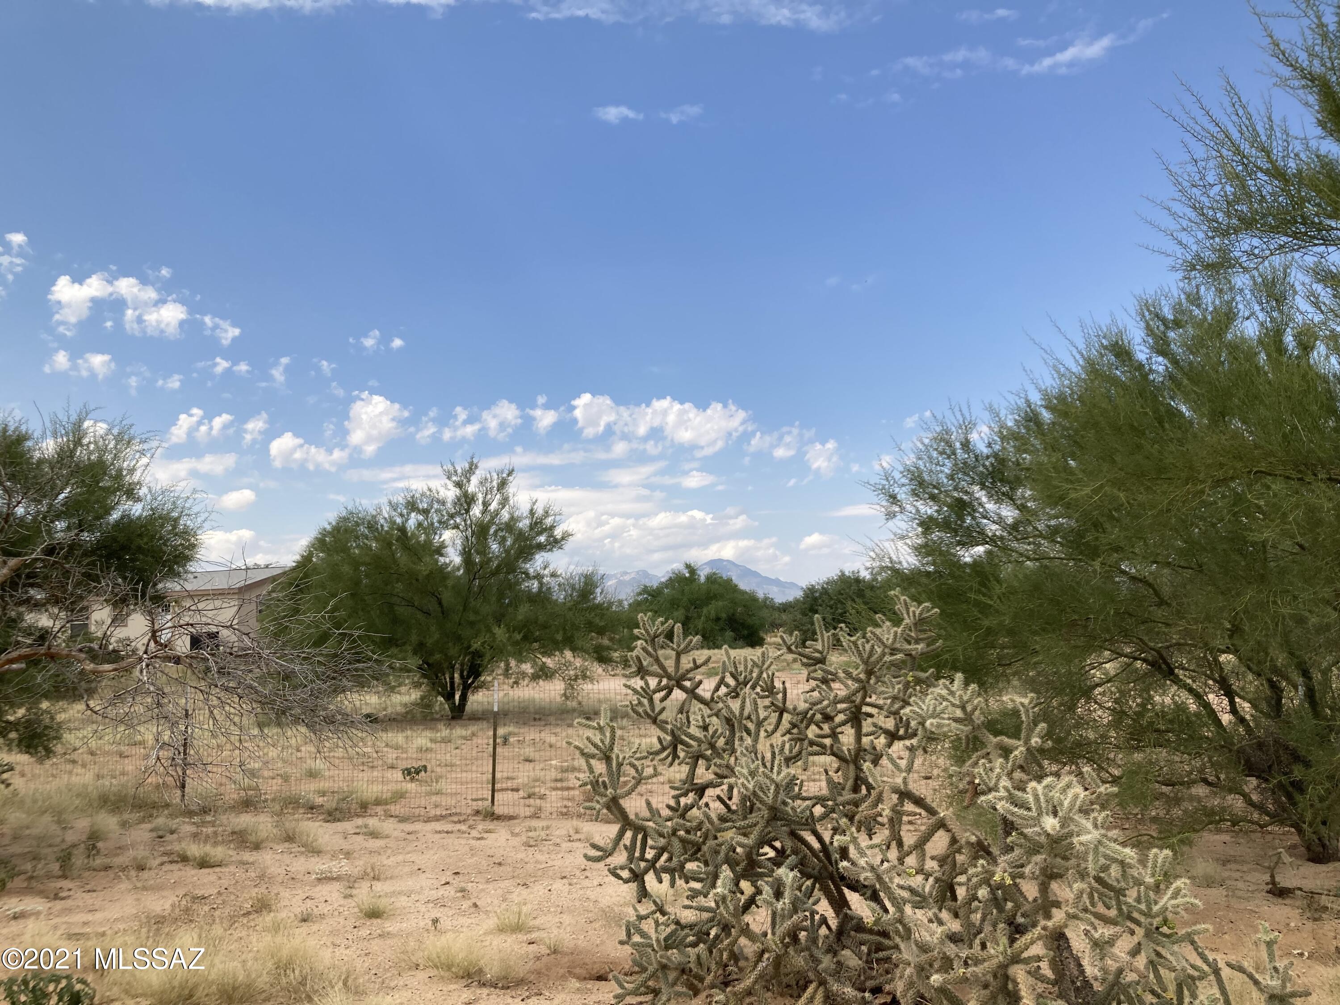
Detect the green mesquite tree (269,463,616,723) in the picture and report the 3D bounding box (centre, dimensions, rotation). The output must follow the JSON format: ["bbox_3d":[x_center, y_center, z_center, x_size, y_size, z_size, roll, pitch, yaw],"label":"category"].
[{"bbox_3d":[-3.920,1.470,19.200,6.000,4.600,5.500,0,-6,0],"label":"green mesquite tree"}]

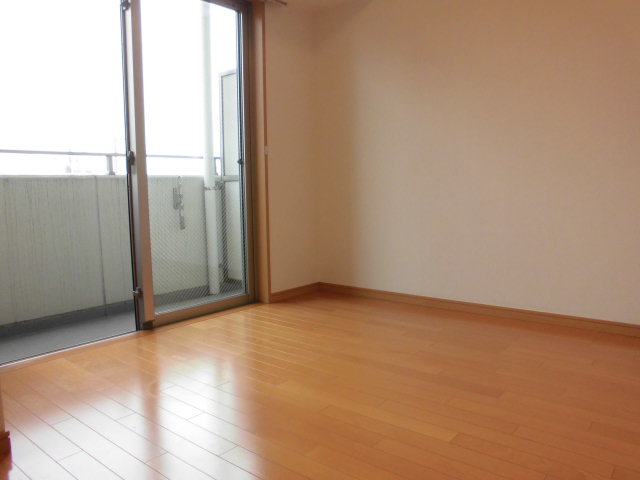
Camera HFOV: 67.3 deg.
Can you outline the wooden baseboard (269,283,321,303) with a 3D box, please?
[{"bbox_3d":[-0.175,0.383,3.550,0.018,0.067,0.540,4,7,40],"label":"wooden baseboard"}]

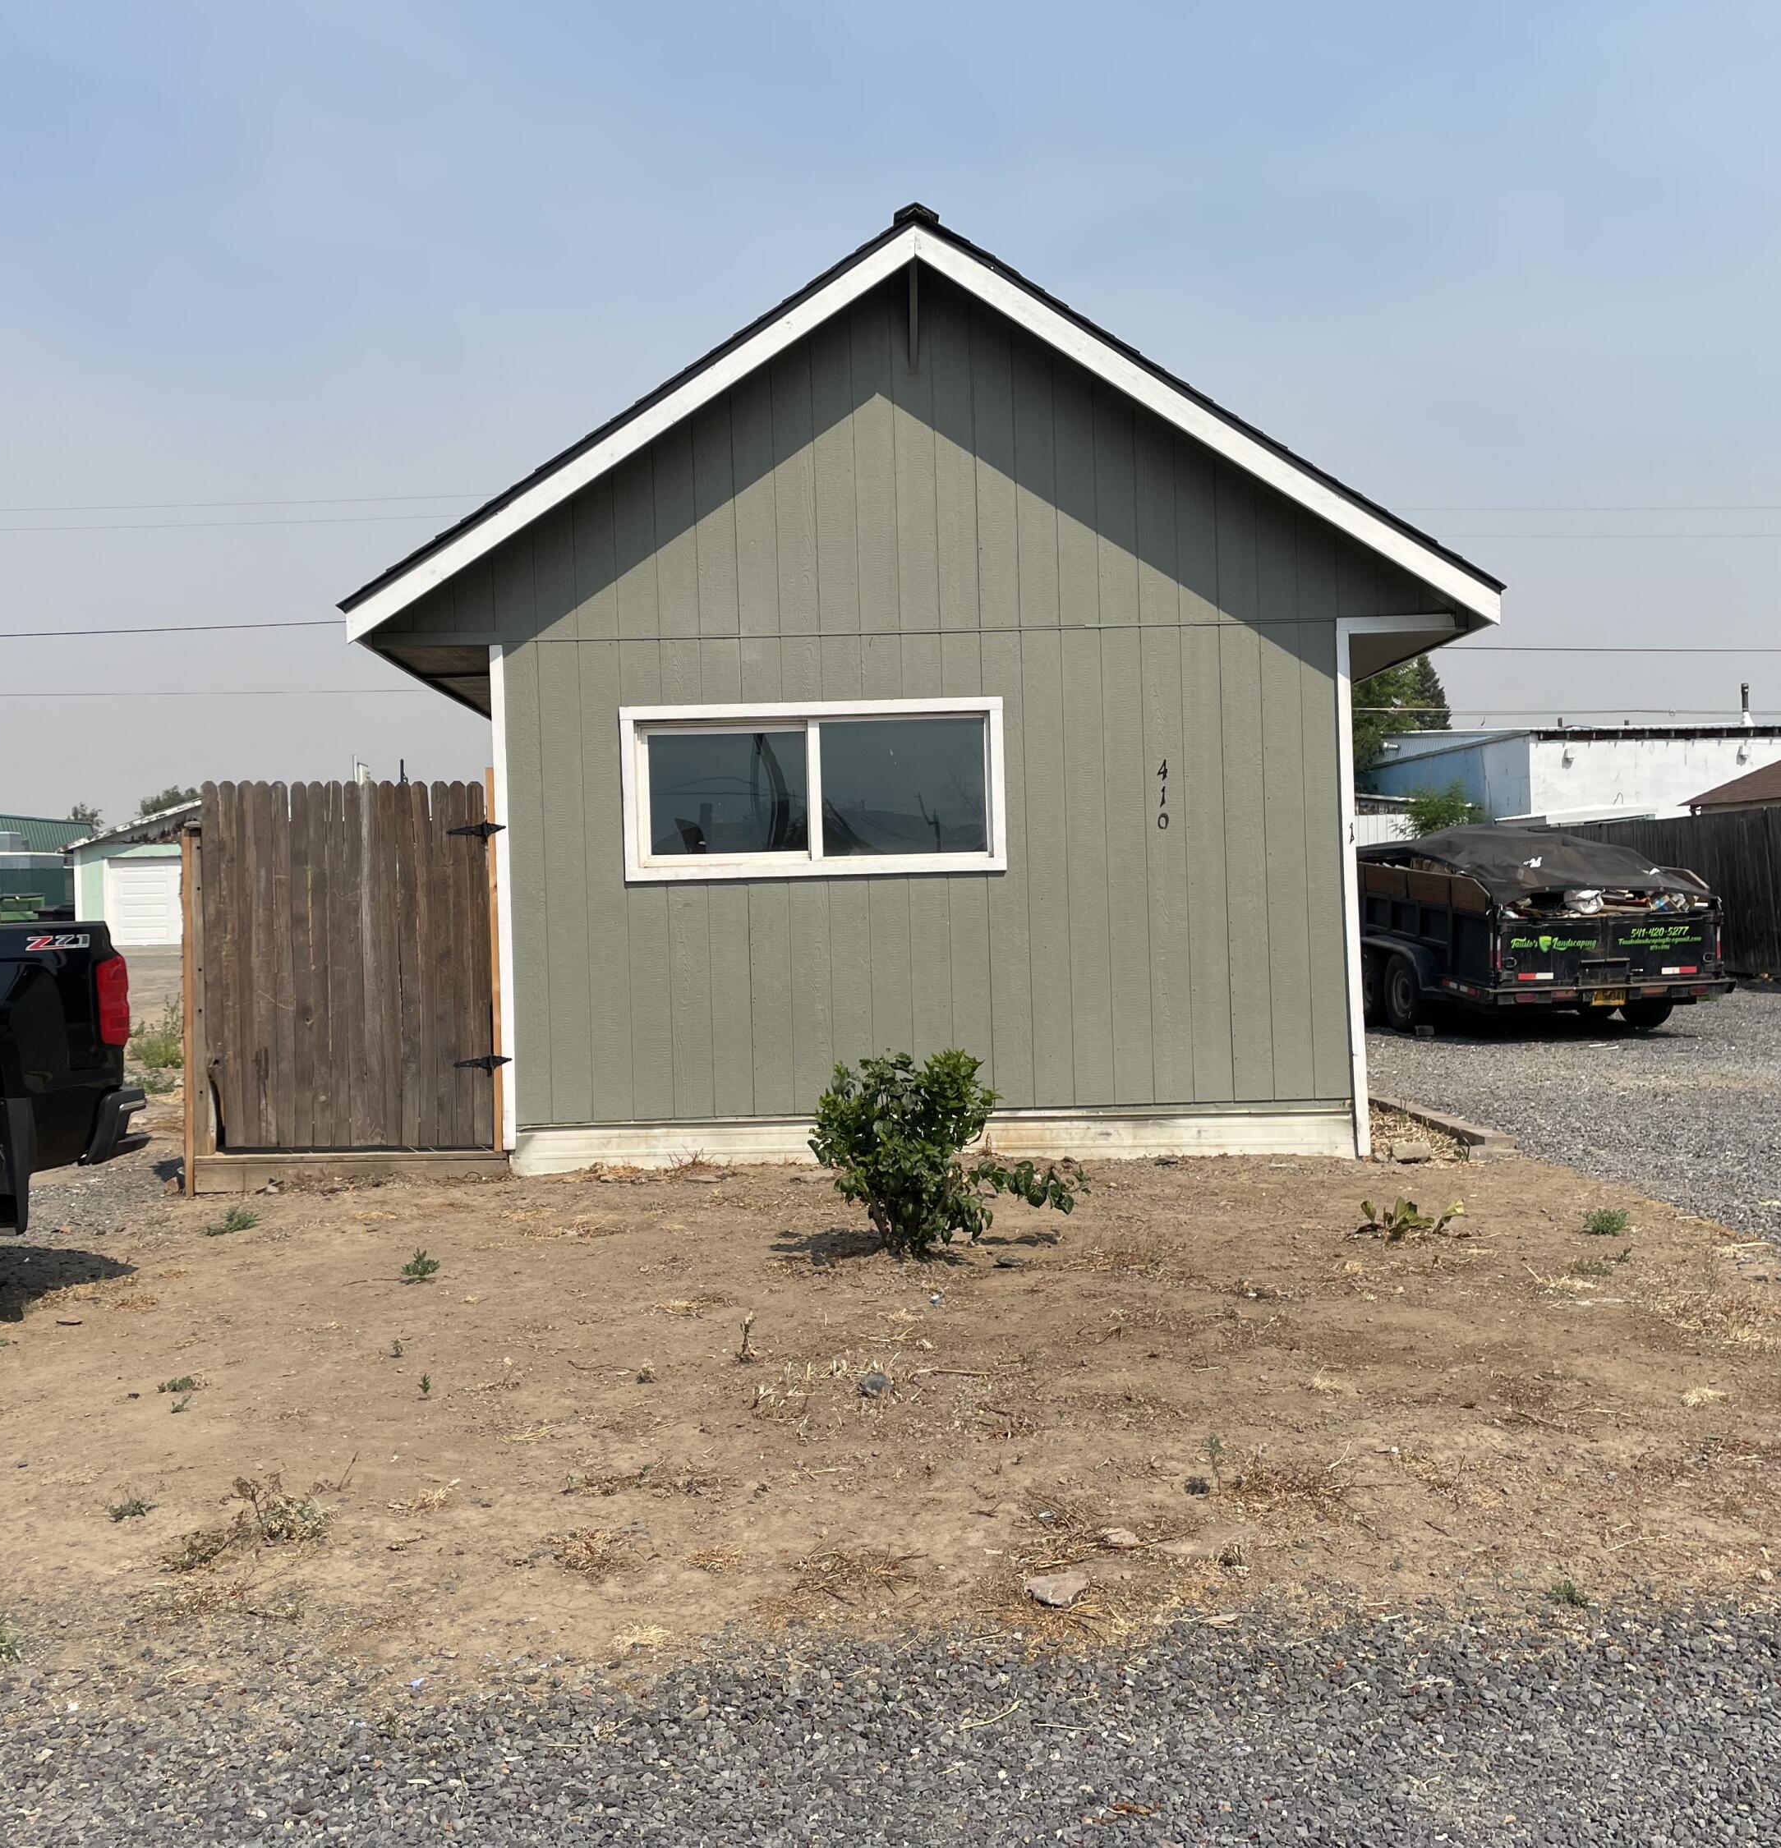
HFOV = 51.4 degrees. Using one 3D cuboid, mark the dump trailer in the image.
[{"bbox_3d":[5.987,-0.051,18.735,2.400,1.950,5.500,-2,3,-6],"label":"dump trailer"}]

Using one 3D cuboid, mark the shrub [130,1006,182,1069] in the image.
[{"bbox_3d":[-6.223,0.917,15.600,0.650,0.620,0.600,-2,0,-2],"label":"shrub"}]

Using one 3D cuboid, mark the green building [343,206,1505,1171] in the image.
[{"bbox_3d":[0.001,-1.164,13.247,5.660,4.720,8.500,-2,0,-2],"label":"green building"}]

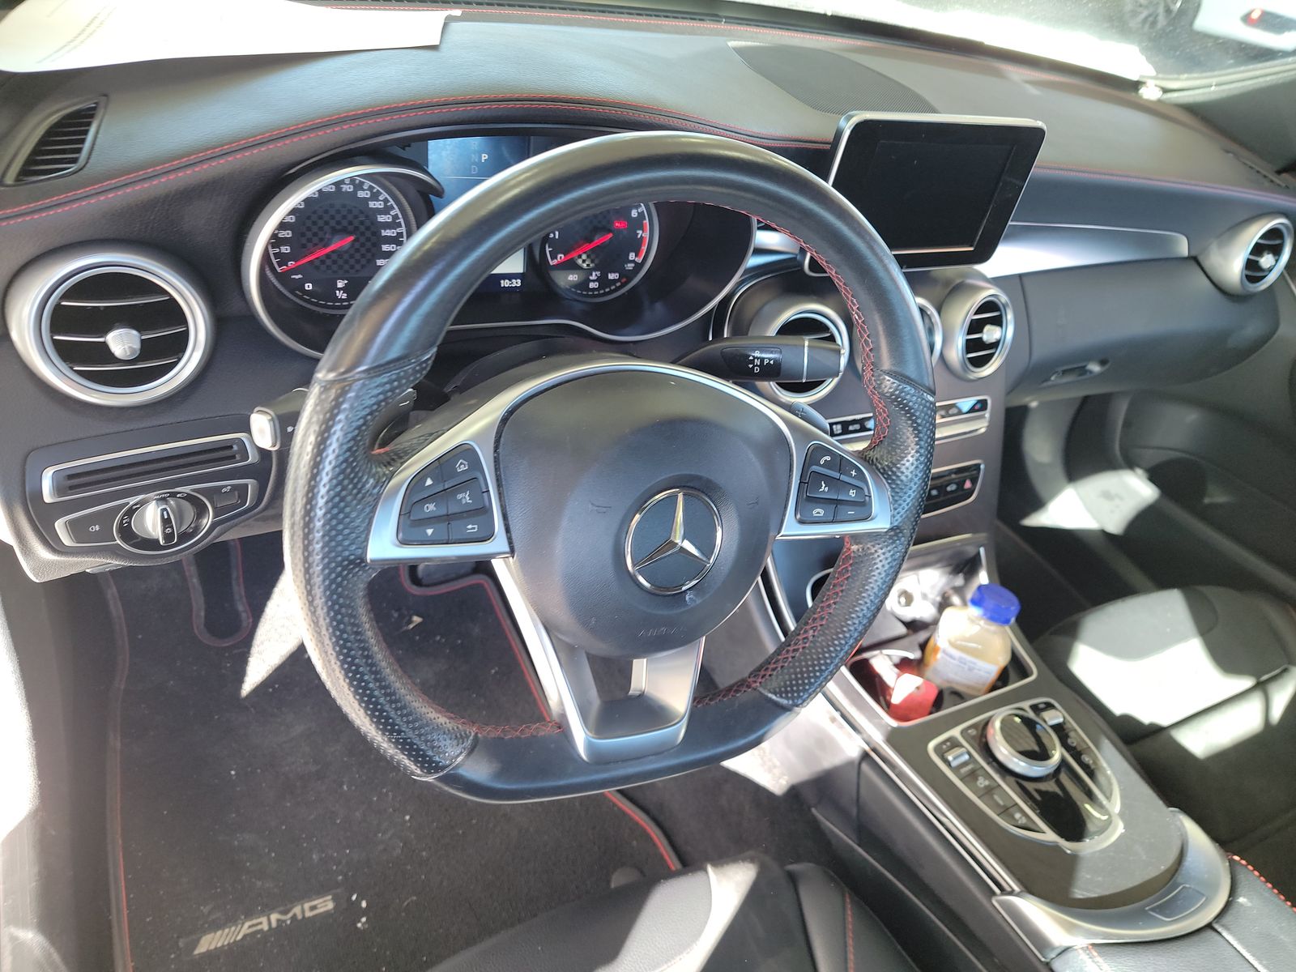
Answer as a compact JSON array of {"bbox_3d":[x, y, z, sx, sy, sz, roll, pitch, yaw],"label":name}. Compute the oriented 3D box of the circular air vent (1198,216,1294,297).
[{"bbox_3d":[0.746,-0.288,1.110,0.108,0.104,0.053,-10,29,-26],"label":"circular air vent"}]

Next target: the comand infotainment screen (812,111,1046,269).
[{"bbox_3d":[0.232,-0.249,0.762,0.226,0.131,0.028,-10,42,-26],"label":"comand infotainment screen"}]

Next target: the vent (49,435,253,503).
[{"bbox_3d":[-0.346,-0.018,0.621,0.130,0.028,0.025,-16,46,-31],"label":"vent"}]

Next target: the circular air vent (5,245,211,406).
[{"bbox_3d":[-0.335,-0.103,0.568,0.108,0.104,0.053,-10,29,-26],"label":"circular air vent"}]

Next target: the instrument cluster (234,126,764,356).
[{"bbox_3d":[-0.093,-0.164,0.596,0.338,0.142,0.090,-11,29,-28],"label":"instrument cluster"}]

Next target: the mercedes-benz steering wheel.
[{"bbox_3d":[0.004,0.004,0.481,0.372,0.358,0.100,-2,22,-30],"label":"mercedes-benz steering wheel"}]

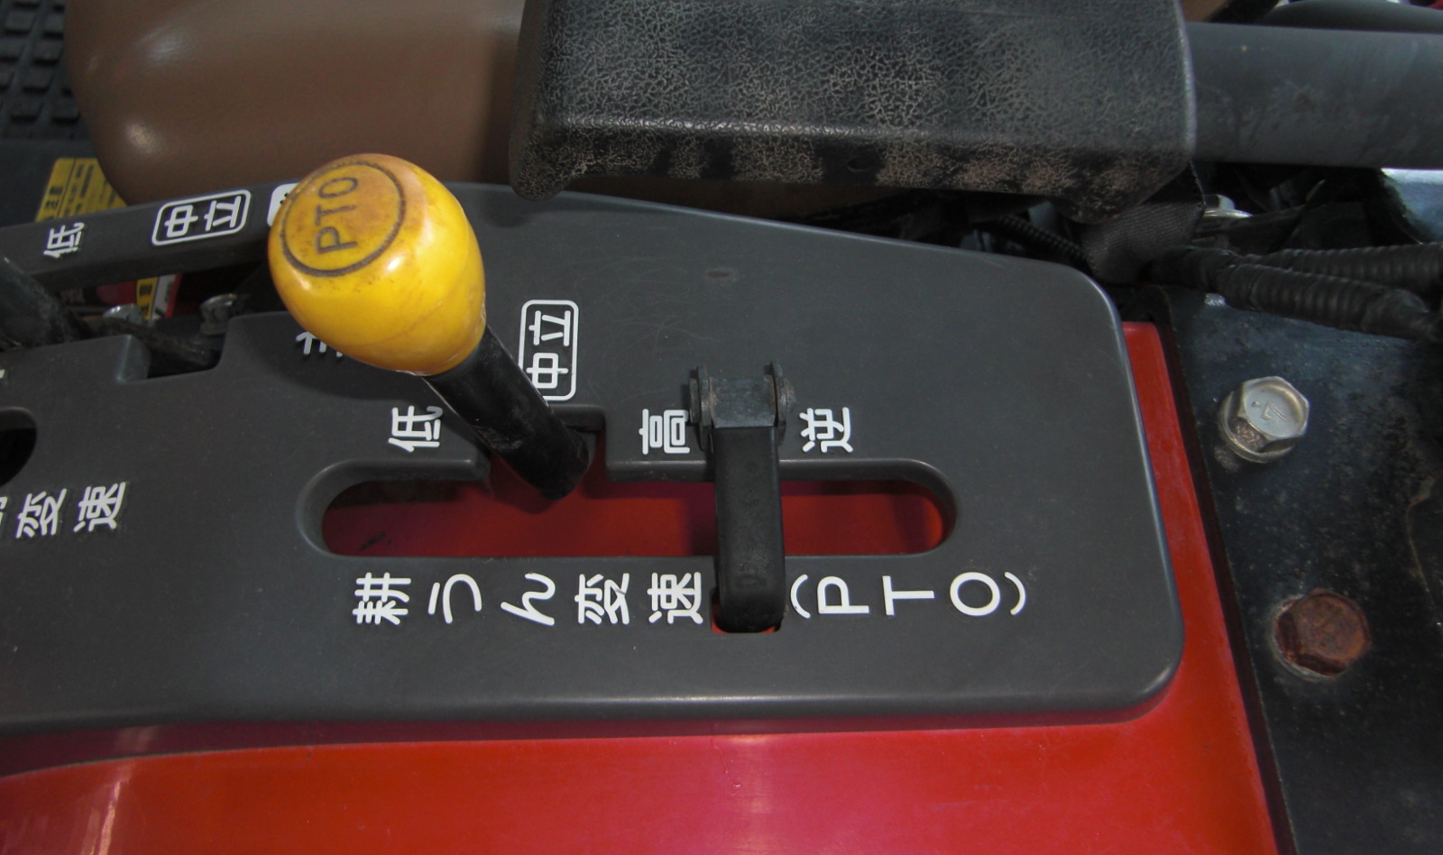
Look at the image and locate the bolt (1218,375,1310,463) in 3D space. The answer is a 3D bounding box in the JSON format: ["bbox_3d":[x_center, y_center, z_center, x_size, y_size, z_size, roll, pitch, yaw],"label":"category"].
[{"bbox_3d":[0.140,-0.003,0.300,0.021,0.008,0.021,-38,70,-20],"label":"bolt"}]

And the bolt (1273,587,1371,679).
[{"bbox_3d":[0.142,0.048,0.275,0.020,0.007,0.018,22,64,9],"label":"bolt"}]

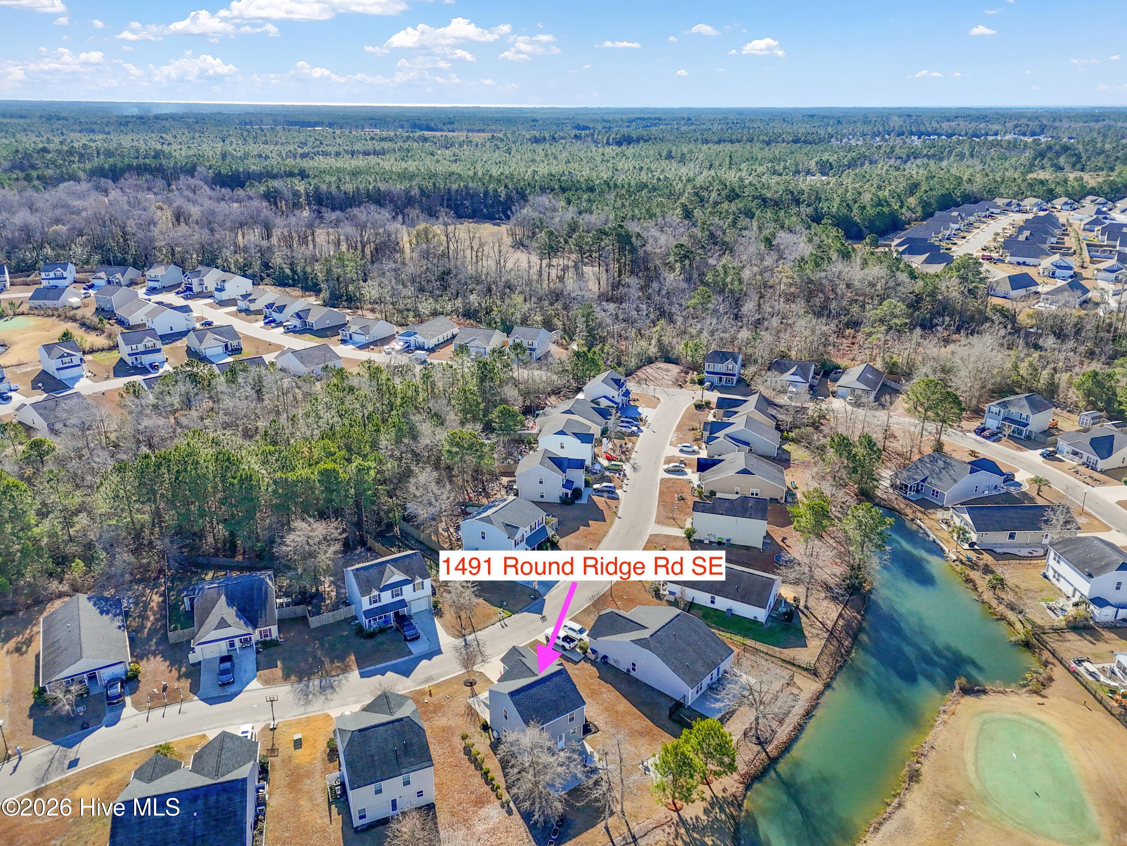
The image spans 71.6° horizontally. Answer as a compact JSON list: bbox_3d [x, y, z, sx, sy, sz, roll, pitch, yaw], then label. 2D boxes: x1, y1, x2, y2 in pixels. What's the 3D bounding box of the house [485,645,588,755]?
[{"bbox_3d":[-4.230,33.640,95.890,8.150,8.000,12.800,-15,27,-33],"label":"house"}]

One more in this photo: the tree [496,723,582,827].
[{"bbox_3d":[-2.765,38.117,84.755,9.000,11.000,9.000,0,22,0],"label":"tree"}]

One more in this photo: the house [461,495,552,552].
[{"bbox_3d":[-9.490,18.050,134.140,12.400,7.800,10.250,13,26,29],"label":"house"}]

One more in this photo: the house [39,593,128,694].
[{"bbox_3d":[-67.300,30.470,109.810,10.290,5.100,16.570,-13,26,-29],"label":"house"}]

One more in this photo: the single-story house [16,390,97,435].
[{"bbox_3d":[-124.785,-3.501,191.886,16.553,5.808,12.003,14,26,30],"label":"single-story house"}]

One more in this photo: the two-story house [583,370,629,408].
[{"bbox_3d":[11.720,-8.968,203.481,10.500,7.900,9.400,7,23,15],"label":"two-story house"}]

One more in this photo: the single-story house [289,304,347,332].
[{"bbox_3d":[-86.805,-38.023,276.281,12.874,6.147,15.294,18,28,36],"label":"single-story house"}]

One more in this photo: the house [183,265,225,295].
[{"bbox_3d":[-148.826,-59.935,324.788,9.000,8.500,13.300,13,25,28],"label":"house"}]

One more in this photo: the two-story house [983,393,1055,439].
[{"bbox_3d":[108.820,-2.520,186.540,12.700,7.840,9.350,-13,26,-30],"label":"two-story house"}]

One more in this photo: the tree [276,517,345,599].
[{"bbox_3d":[-40.536,21.471,125.062,11.000,13.000,11.000,-8,24,-19],"label":"tree"}]

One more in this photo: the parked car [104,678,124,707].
[{"bbox_3d":[-60.650,35.945,105.851,1.850,1.600,4.640,-12,25,-27],"label":"parked car"}]

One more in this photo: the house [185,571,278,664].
[{"bbox_3d":[-50.378,27.581,120.070,11.647,6.415,17.470,-8,24,-20],"label":"house"}]

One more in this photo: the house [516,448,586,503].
[{"bbox_3d":[-2.290,10.490,155.440,13.000,8.000,7.680,3,23,6],"label":"house"}]

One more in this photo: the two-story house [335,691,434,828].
[{"bbox_3d":[-21.189,37.996,91.473,9.400,8.100,12.700,-8,24,-21],"label":"two-story house"}]

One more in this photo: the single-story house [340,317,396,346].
[{"bbox_3d":[-66.725,-32.063,264.882,12.400,5.800,15.000,12,25,26],"label":"single-story house"}]

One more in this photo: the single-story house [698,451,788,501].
[{"bbox_3d":[35.650,10.170,157.230,17.330,5.770,10.170,5,23,10],"label":"single-story house"}]

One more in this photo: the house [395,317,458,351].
[{"bbox_3d":[-43.900,-29.800,253.010,12.360,5.610,18.320,9,24,19],"label":"house"}]

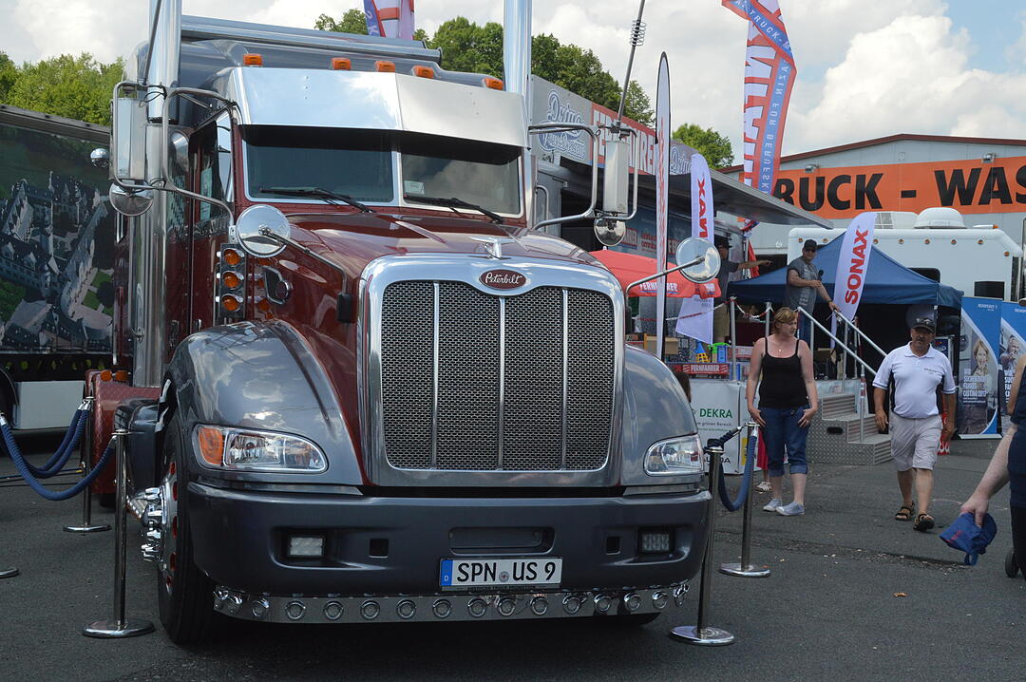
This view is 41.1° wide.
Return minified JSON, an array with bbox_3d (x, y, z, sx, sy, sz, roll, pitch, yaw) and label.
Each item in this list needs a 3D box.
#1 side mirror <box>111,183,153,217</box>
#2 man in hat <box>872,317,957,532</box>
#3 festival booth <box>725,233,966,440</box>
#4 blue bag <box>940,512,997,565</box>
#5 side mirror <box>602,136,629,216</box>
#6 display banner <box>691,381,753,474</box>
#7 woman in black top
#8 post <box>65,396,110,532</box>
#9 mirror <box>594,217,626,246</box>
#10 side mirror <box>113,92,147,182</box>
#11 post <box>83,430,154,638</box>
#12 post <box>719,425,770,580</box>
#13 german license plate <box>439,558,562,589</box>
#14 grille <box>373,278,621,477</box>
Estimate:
[{"bbox_3d":[-2.091,-0.795,7.500,0.230,0.220,0.090,2,0,2],"label":"side mirror"},{"bbox_3d":[3.317,0.669,11.304,0.650,1.720,0.450,2,0,12],"label":"man in hat"},{"bbox_3d":[5.250,-0.150,21.029,3.000,3.100,3.000,3,1,24],"label":"festival booth"},{"bbox_3d":[2.133,0.923,6.400,0.240,0.240,0.160,2,0,-27],"label":"blue bag"},{"bbox_3d":[0.638,-1.007,8.420,0.180,0.460,0.110,2,0,-36],"label":"side mirror"},{"bbox_3d":[2.137,0.910,14.469,0.800,1.000,0.050,3,1,12],"label":"display banner"},{"bbox_3d":[2.267,0.588,11.505,0.600,1.730,0.360,3,1,20],"label":"woman in black top"},{"bbox_3d":[-2.871,0.822,9.283,0.325,0.930,0.325,2,1,0],"label":"post"},{"bbox_3d":[0.591,-0.681,8.300,0.220,0.220,0.080,2,1,-28],"label":"mirror"},{"bbox_3d":[-2.112,-1.120,7.550,0.190,0.470,0.110,2,0,4],"label":"side mirror"},{"bbox_3d":[-1.831,0.888,6.412,0.317,0.945,0.317,2,0,-18],"label":"post"},{"bbox_3d":[1.490,0.997,8.642,0.317,0.945,0.317,2,0,0],"label":"post"},{"bbox_3d":[-0.044,0.949,5.610,0.520,0.110,0.015,2,-6,-18],"label":"german license plate"},{"bbox_3d":[-0.071,0.147,5.745,1.010,0.800,0.100,2,-3,-18],"label":"grille"}]

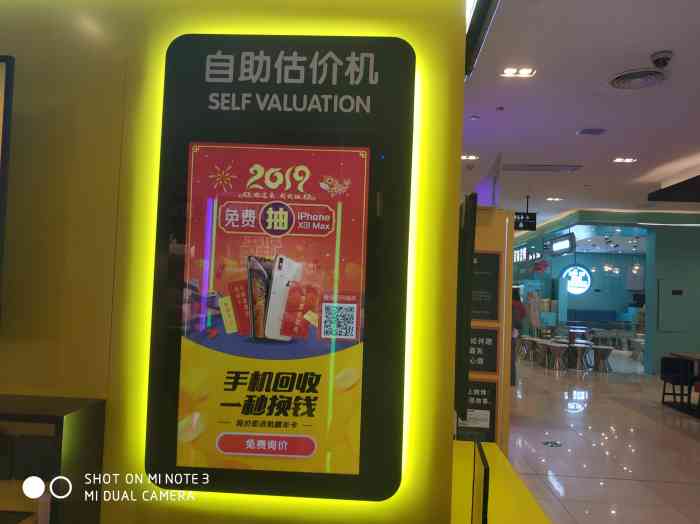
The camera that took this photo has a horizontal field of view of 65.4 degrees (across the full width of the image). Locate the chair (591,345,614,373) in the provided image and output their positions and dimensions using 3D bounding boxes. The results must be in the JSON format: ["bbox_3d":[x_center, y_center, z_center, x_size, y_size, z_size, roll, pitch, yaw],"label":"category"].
[{"bbox_3d":[5.416,2.046,11.650,0.420,0.530,0.420,2,-3,4],"label":"chair"}]

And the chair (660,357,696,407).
[{"bbox_3d":[5.021,1.787,8.323,0.460,0.720,0.460,2,-3,-11],"label":"chair"}]

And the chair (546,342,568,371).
[{"bbox_3d":[4.449,2.014,11.687,0.400,0.530,0.400,2,-3,4],"label":"chair"}]

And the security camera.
[{"bbox_3d":[2.301,-1.473,4.032,0.145,0.100,0.145,2,-3,4],"label":"security camera"}]

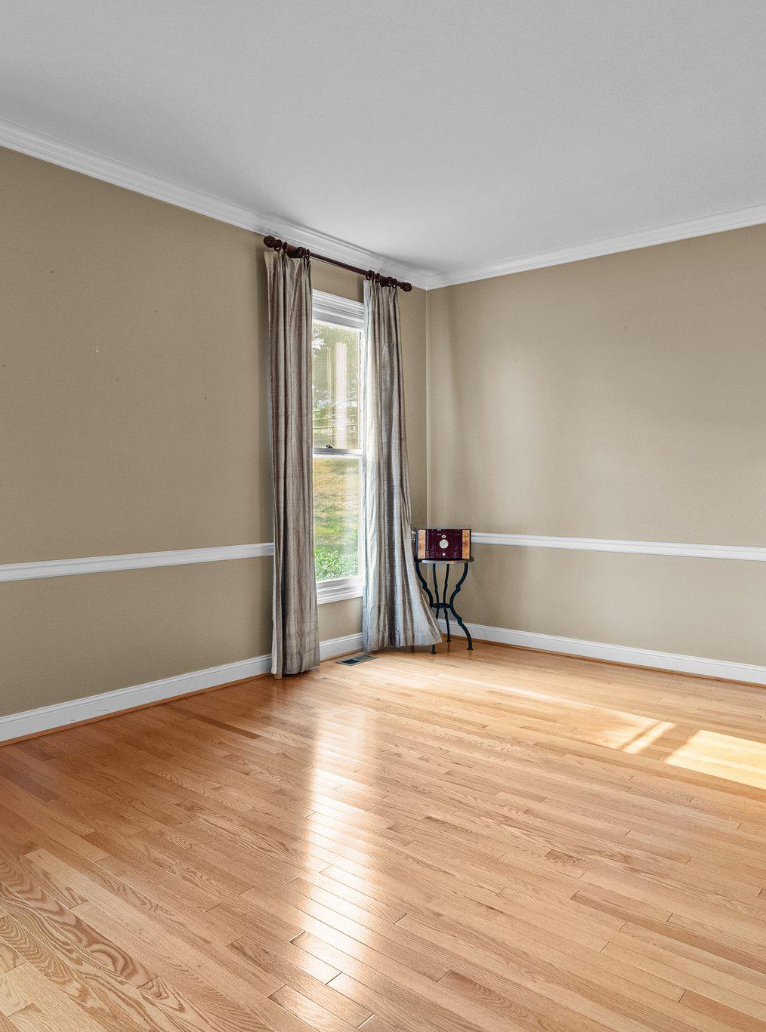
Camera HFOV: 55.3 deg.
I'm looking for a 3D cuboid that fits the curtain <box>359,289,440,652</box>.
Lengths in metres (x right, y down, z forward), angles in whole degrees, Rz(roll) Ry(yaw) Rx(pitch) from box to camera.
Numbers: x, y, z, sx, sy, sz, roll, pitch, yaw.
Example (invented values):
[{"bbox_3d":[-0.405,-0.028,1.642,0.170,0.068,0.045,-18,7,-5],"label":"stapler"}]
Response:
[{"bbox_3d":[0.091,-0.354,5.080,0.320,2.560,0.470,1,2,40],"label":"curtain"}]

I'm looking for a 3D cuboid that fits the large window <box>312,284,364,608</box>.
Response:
[{"bbox_3d":[-0.332,-0.456,4.919,0.110,2.060,0.870,1,2,40],"label":"large window"}]

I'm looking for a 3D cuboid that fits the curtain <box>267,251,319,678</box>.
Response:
[{"bbox_3d":[-0.549,-0.320,4.481,0.140,2.560,0.380,1,2,40],"label":"curtain"}]

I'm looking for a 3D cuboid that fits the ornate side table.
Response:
[{"bbox_3d":[0.417,0.621,5.155,0.420,0.615,0.420,0,1,0],"label":"ornate side table"}]

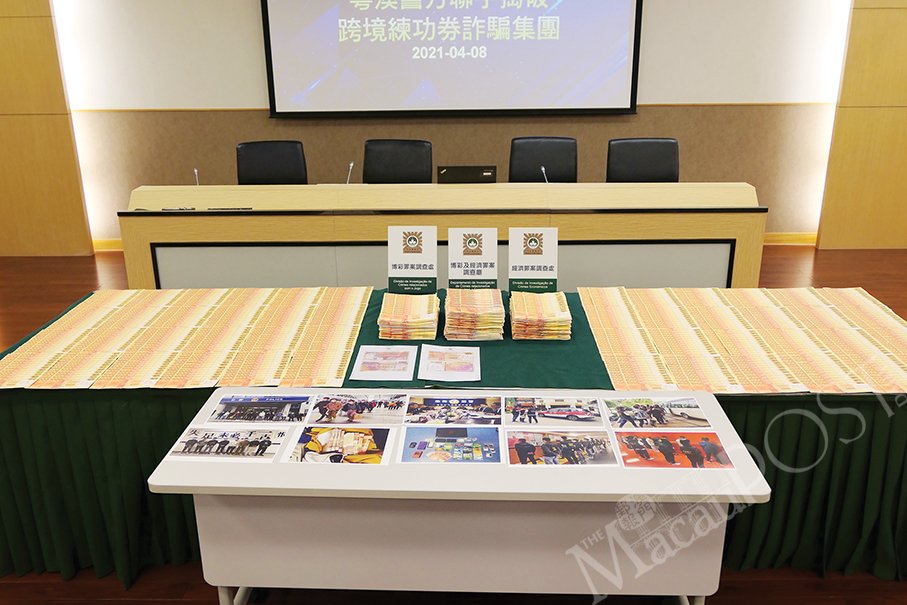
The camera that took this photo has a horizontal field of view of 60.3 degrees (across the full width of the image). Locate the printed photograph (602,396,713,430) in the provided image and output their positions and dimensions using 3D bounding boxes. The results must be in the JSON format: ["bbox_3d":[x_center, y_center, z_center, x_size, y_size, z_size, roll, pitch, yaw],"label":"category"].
[{"bbox_3d":[0.613,0.335,2.374,0.297,0.003,0.210,0,19,2],"label":"printed photograph"}]

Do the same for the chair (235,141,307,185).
[{"bbox_3d":[-1.212,-0.481,5.310,0.610,1.130,0.640,-4,19,-9],"label":"chair"}]

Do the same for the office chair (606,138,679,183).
[{"bbox_3d":[1.318,-0.489,5.239,0.610,1.130,0.640,-3,19,-5],"label":"office chair"}]

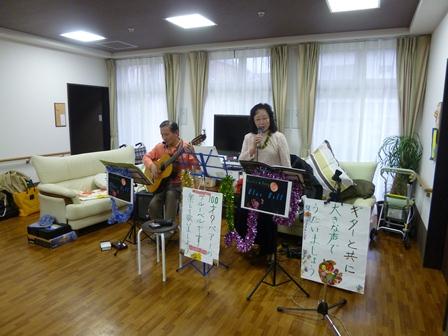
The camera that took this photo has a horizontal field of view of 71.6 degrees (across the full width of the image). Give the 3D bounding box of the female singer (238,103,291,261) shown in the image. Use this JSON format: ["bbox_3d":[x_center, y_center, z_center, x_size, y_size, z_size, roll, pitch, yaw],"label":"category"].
[{"bbox_3d":[0.430,0.155,3.170,0.500,1.590,0.360,4,10,19],"label":"female singer"}]

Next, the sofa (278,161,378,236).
[{"bbox_3d":[1.209,0.399,4.146,1.500,0.900,0.850,5,10,24],"label":"sofa"}]

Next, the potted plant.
[{"bbox_3d":[2.183,0.210,3.961,0.540,1.260,0.520,5,11,24],"label":"potted plant"}]

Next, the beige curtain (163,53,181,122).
[{"bbox_3d":[-0.878,-0.661,5.338,0.331,2.465,0.150,5,10,24],"label":"beige curtain"}]

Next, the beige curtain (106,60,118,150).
[{"bbox_3d":[-2.030,-0.745,5.843,0.270,2.448,0.150,5,10,24],"label":"beige curtain"}]

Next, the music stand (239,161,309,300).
[{"bbox_3d":[0.425,0.500,2.574,0.570,1.110,0.490,8,12,36],"label":"music stand"}]

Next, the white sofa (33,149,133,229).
[{"bbox_3d":[-1.873,0.245,4.899,0.870,0.910,1.750,6,11,29],"label":"white sofa"}]

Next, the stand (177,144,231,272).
[{"bbox_3d":[-0.173,0.446,2.868,0.520,1.210,0.460,7,12,35],"label":"stand"}]

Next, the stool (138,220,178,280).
[{"bbox_3d":[-0.593,0.760,2.915,0.345,0.452,0.345,1,10,0],"label":"stool"}]

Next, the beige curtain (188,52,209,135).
[{"bbox_3d":[-0.408,-0.628,5.132,0.360,2.475,0.150,5,10,24],"label":"beige curtain"}]

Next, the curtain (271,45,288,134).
[{"bbox_3d":[0.775,-0.519,4.618,0.253,2.449,0.150,5,10,24],"label":"curtain"}]

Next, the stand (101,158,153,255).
[{"bbox_3d":[-1.046,0.403,3.418,0.540,0.980,0.480,9,13,41],"label":"stand"}]

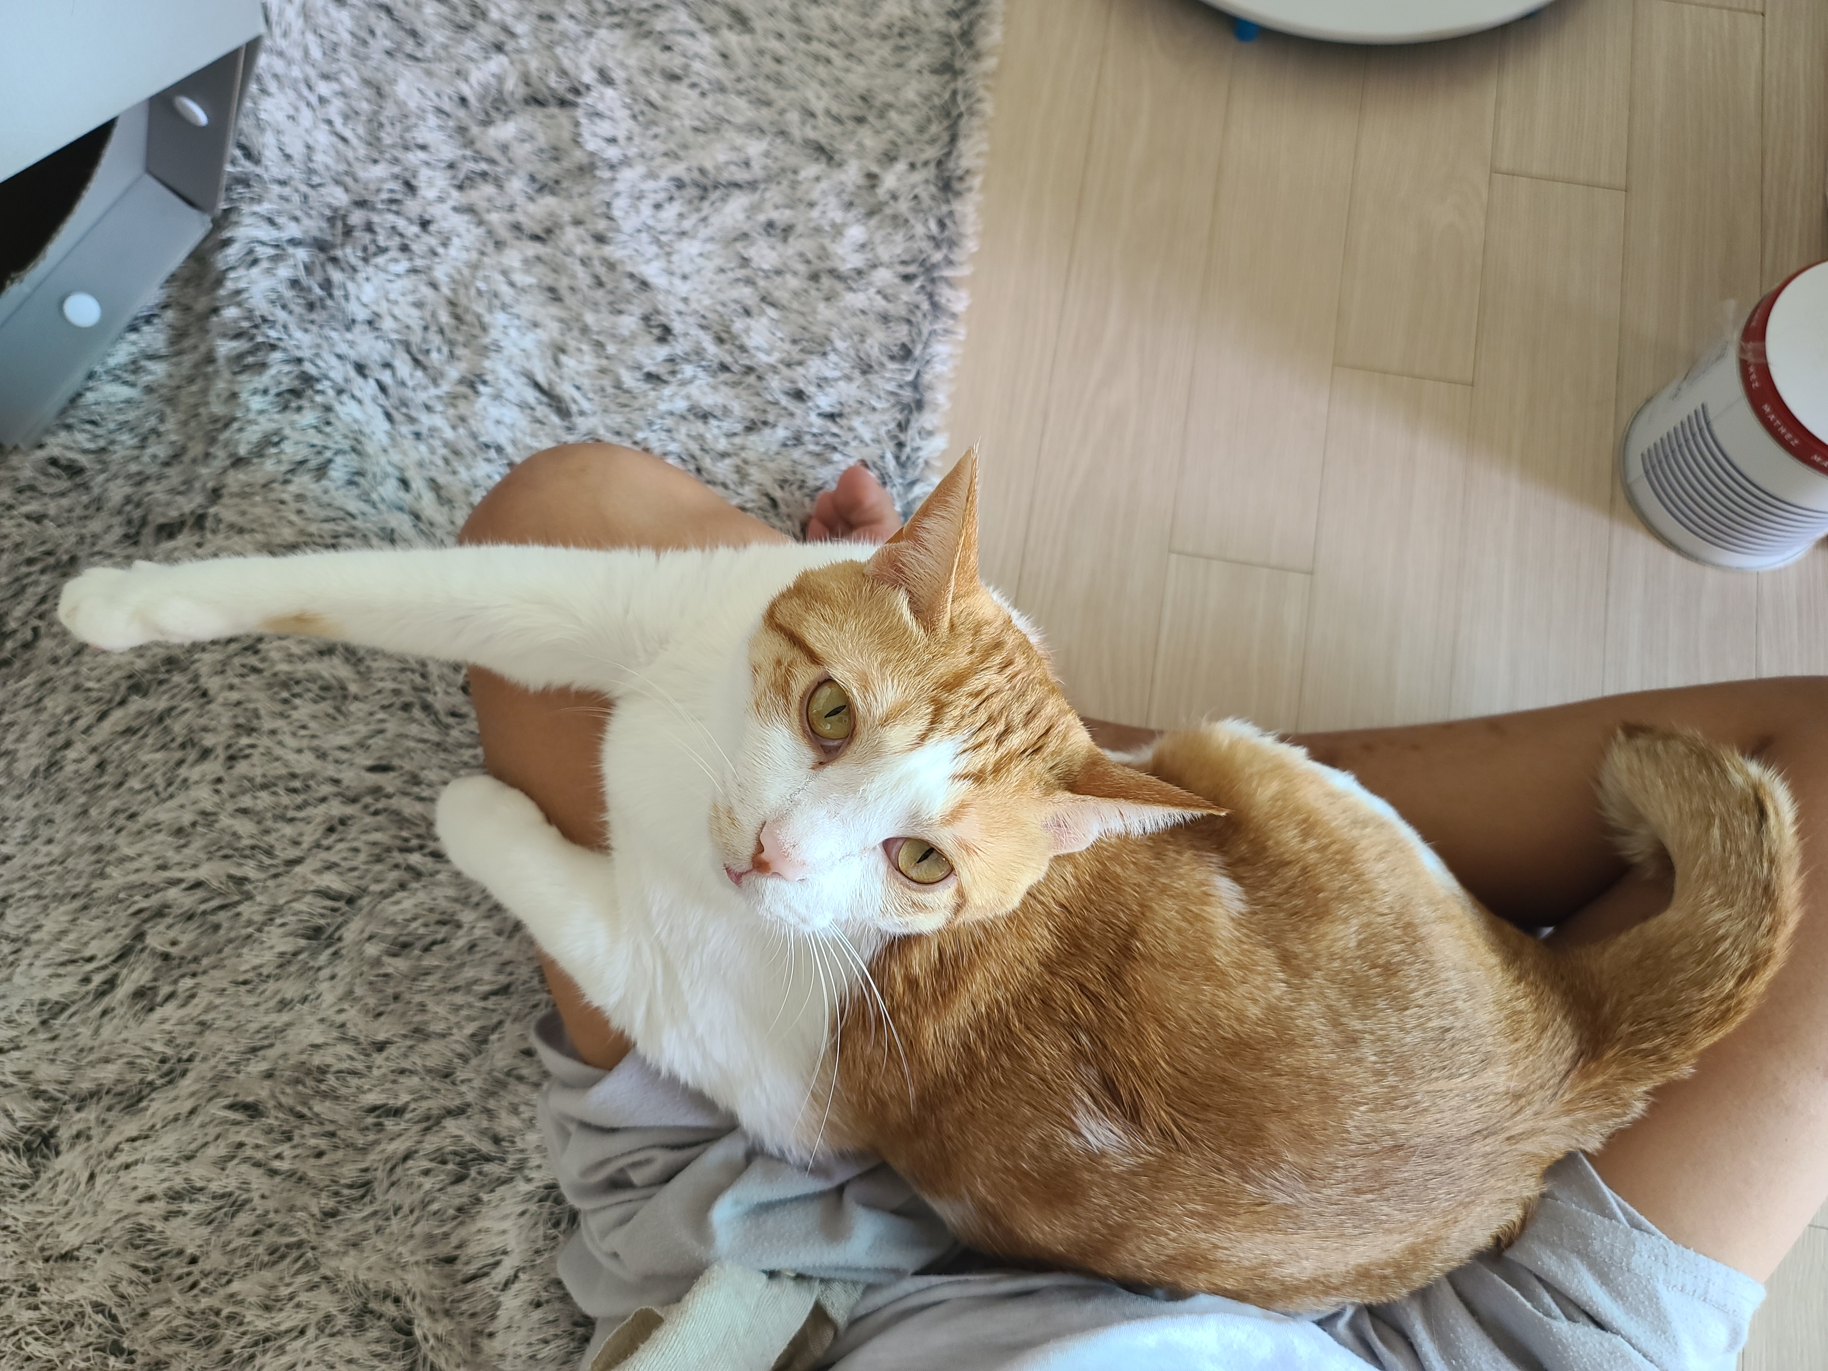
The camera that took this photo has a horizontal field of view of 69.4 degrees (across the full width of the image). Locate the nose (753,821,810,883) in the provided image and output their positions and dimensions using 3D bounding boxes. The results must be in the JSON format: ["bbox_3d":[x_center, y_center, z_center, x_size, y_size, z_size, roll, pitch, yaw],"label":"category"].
[{"bbox_3d":[-0.036,0.045,0.360,0.011,0.009,0.018,-33,87,18],"label":"nose"}]

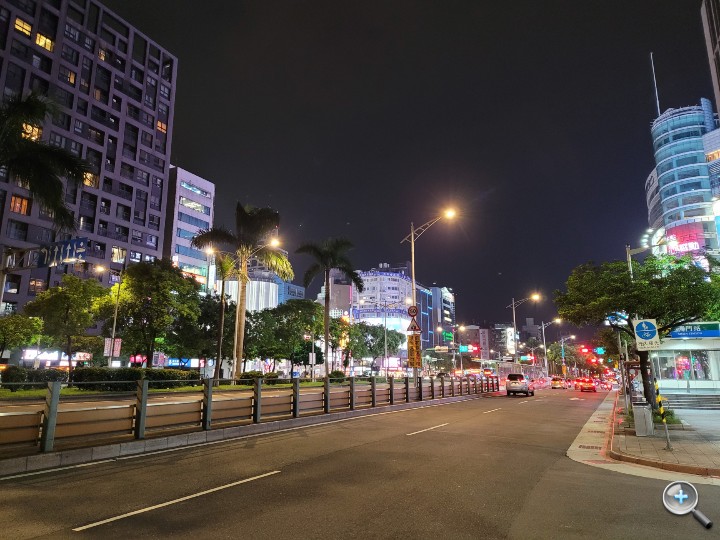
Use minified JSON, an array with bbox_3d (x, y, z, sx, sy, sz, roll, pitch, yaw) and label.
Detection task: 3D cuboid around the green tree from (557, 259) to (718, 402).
[{"bbox_3d":[8.179,2.028,16.113,4.200,4.980,4.400,-5,-12,24],"label":"green tree"}]

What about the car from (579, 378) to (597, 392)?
[{"bbox_3d":[24.592,12.277,58.143,1.780,1.500,4.500,-5,-12,24],"label":"car"}]

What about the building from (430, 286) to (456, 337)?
[{"bbox_3d":[34.421,30.713,254.224,15.000,40.502,24.000,-5,-12,24],"label":"building"}]

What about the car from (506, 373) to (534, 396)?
[{"bbox_3d":[14.179,10.101,47.590,1.770,1.750,4.500,-5,-12,24],"label":"car"}]

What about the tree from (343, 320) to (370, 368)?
[{"bbox_3d":[-0.296,12.240,80.837,4.100,8.780,4.100,0,-11,0],"label":"tree"}]

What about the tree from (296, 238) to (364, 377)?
[{"bbox_3d":[-3.436,4.587,62.088,7.400,16.660,7.400,0,-11,0],"label":"tree"}]

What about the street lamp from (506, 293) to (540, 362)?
[{"bbox_3d":[17.848,7.823,59.072,3.200,10.060,0.450,-5,-12,24],"label":"street lamp"}]

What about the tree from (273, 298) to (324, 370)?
[{"bbox_3d":[-7.912,9.002,69.576,6.300,10.766,6.300,0,-11,0],"label":"tree"}]

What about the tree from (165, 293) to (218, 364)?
[{"bbox_3d":[-16.737,6.723,53.717,5.600,9.077,5.600,-5,-12,24],"label":"tree"}]

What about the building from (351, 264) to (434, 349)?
[{"bbox_3d":[13.335,21.902,212.978,20.000,41.180,34.000,-5,-12,24],"label":"building"}]

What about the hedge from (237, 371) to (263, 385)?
[{"bbox_3d":[-8.559,8.508,42.660,1.400,1.050,1.700,-5,-12,24],"label":"hedge"}]

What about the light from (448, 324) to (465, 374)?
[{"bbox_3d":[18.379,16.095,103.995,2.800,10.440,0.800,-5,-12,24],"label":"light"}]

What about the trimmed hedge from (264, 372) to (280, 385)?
[{"bbox_3d":[-8.217,10.265,50.608,0.950,1.140,1.250,-5,-12,24],"label":"trimmed hedge"}]

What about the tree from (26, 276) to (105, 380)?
[{"bbox_3d":[-22.175,4.746,41.822,5.800,8.620,5.800,-5,-12,24],"label":"tree"}]

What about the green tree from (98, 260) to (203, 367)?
[{"bbox_3d":[-16.945,4.094,43.534,7.300,10.279,7.800,-5,-12,24],"label":"green tree"}]

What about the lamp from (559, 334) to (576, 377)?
[{"bbox_3d":[50.751,21.875,132.270,3.600,11.166,0.500,-5,-12,24],"label":"lamp"}]

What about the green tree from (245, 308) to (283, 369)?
[{"bbox_3d":[-10.949,8.852,62.816,4.600,8.570,4.600,0,-11,0],"label":"green tree"}]

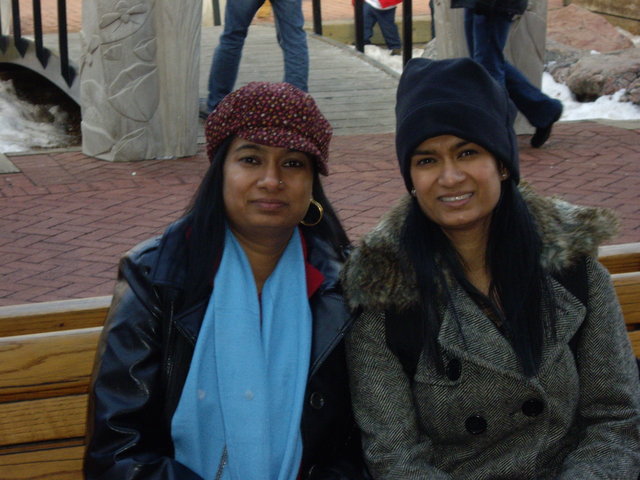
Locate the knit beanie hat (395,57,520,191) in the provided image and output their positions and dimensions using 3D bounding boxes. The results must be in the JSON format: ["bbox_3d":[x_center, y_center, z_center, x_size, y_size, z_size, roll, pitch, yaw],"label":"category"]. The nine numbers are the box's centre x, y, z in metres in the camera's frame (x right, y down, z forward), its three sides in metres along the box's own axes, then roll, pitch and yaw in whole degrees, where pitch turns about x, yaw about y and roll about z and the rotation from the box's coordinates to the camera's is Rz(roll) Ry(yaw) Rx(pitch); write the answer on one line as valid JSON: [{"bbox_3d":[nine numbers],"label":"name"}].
[{"bbox_3d":[0.204,-0.172,3.110,0.175,0.190,0.215,-6,-3,6],"label":"knit beanie hat"}]

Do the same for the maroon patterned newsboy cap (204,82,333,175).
[{"bbox_3d":[-0.074,-0.161,3.040,0.180,0.130,0.245,4,1,-10],"label":"maroon patterned newsboy cap"}]

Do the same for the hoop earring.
[{"bbox_3d":[-0.012,-0.039,3.050,0.037,0.039,0.004,-1,6,-9],"label":"hoop earring"}]

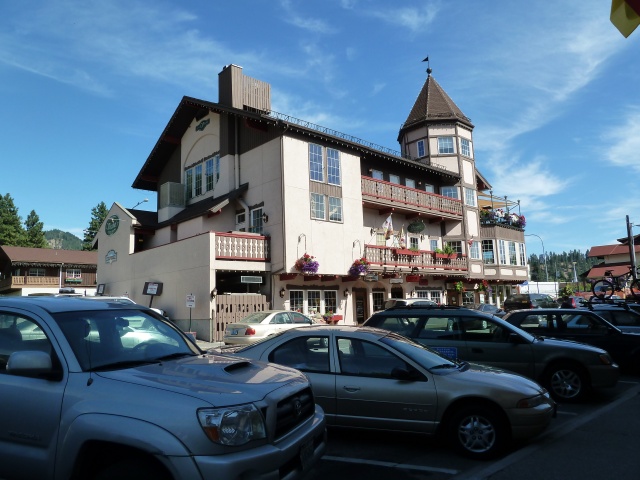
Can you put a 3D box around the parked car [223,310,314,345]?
[{"bbox_3d":[-1.373,3.568,18.571,4.550,1.430,1.750,6,-11,-43],"label":"parked car"}]

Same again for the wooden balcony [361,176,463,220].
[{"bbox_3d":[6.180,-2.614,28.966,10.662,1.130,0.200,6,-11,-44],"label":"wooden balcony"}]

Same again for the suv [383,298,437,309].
[{"bbox_3d":[5.272,3.916,23.644,4.600,1.740,1.820,6,-11,-43],"label":"suv"}]

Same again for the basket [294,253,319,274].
[{"bbox_3d":[-0.650,1.132,22.258,1.100,1.028,1.050,-2,-8,0],"label":"basket"}]

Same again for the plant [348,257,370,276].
[{"bbox_3d":[2.124,1.425,24.852,1.100,1.043,1.050,-2,-8,0],"label":"plant"}]

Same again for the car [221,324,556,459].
[{"bbox_3d":[0.610,1.885,6.330,4.730,1.390,1.820,-3,-7,15],"label":"car"}]

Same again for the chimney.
[{"bbox_3d":[-4.199,-8.005,26.172,2.608,2.554,1.326,6,-11,-44],"label":"chimney"}]

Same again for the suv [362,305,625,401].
[{"bbox_3d":[2.931,2.050,8.861,4.720,1.580,1.745,-5,-9,24],"label":"suv"}]

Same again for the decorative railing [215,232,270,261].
[{"bbox_3d":[-3.667,0.387,21.877,3.078,1.200,0.500,6,-11,-43],"label":"decorative railing"}]

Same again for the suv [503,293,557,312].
[{"bbox_3d":[14.172,4.552,30.552,4.800,1.810,1.900,6,-11,-43],"label":"suv"}]

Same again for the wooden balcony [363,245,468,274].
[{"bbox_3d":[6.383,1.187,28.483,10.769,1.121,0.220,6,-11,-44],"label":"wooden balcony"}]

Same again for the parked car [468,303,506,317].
[{"bbox_3d":[10.492,4.748,29.176,4.500,1.410,1.760,6,-11,-43],"label":"parked car"}]

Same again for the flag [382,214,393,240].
[{"bbox_3d":[3.733,-0.664,25.563,0.250,1.409,0.750,6,-11,-43],"label":"flag"}]

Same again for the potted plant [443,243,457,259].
[{"bbox_3d":[8.562,0.694,30.557,0.800,0.950,0.600,6,-11,-44],"label":"potted plant"}]

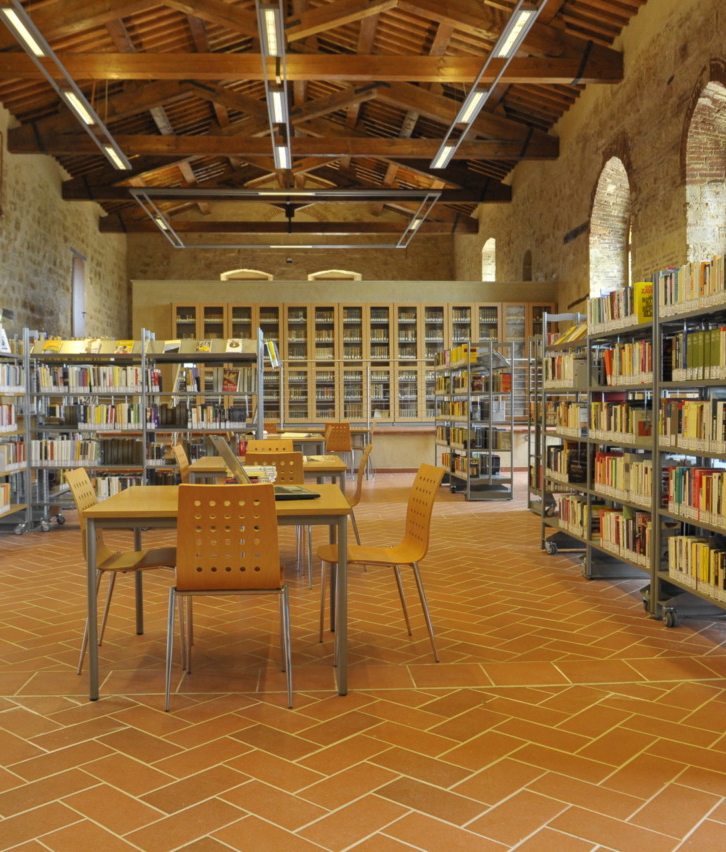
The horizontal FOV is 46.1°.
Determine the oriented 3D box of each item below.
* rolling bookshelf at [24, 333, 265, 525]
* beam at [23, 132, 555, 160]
[{"bbox_3d":[-1.994,0.029,7.993,2.120,1.830,0.510,0,2,-2],"label":"rolling bookshelf"},{"bbox_3d":[-1.400,-5.105,15.621,10.000,0.300,0.220,0,2,-2],"label":"beam"}]

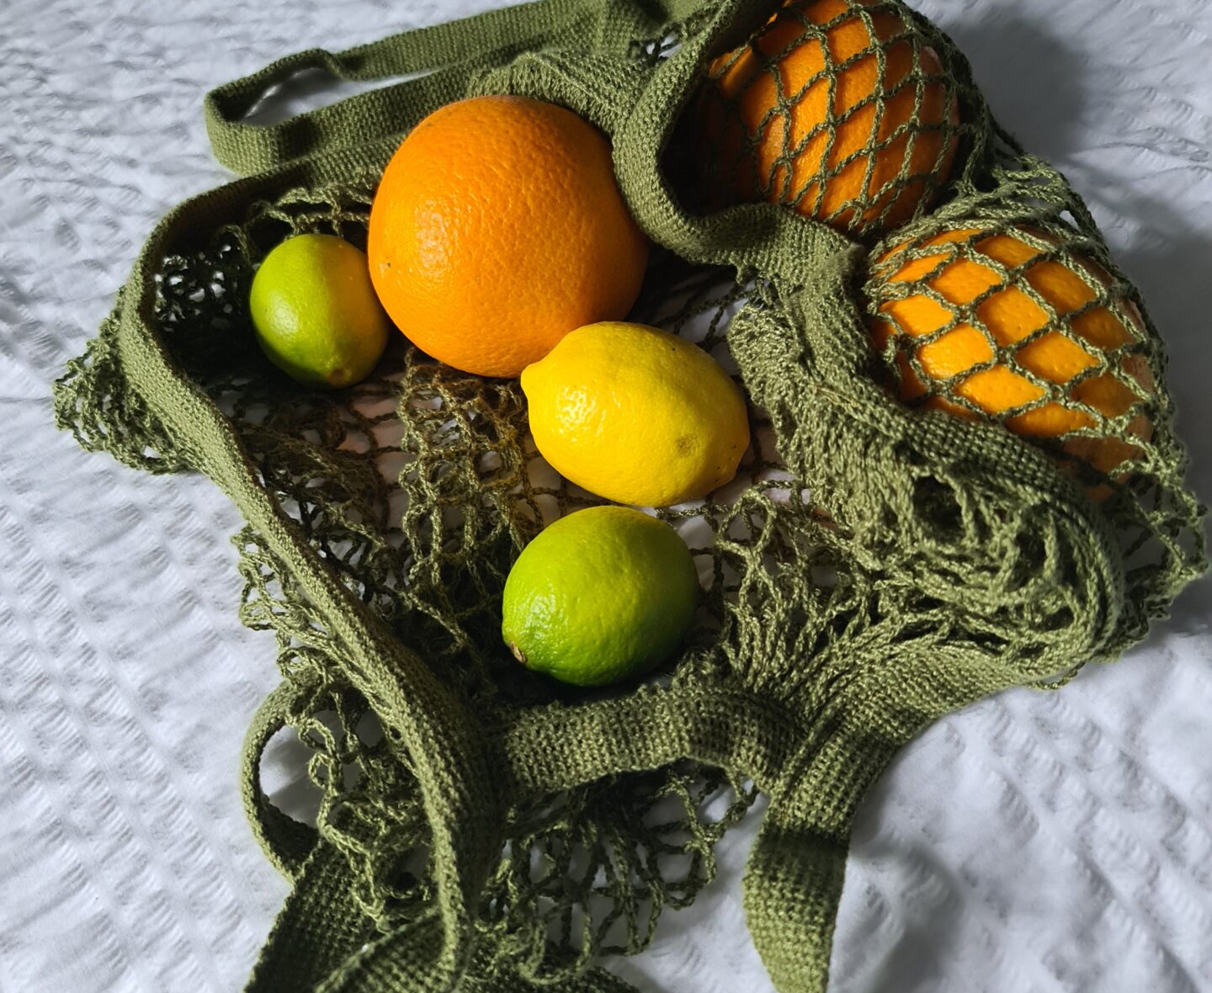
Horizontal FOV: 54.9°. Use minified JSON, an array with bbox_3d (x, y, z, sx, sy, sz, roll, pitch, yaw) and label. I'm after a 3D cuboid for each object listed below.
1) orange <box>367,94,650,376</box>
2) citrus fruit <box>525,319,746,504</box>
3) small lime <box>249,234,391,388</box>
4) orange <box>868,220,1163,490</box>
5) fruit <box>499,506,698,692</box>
[{"bbox_3d":[-0.031,-0.082,0.371,0.087,0.086,0.087,0,57,0],"label":"orange"},{"bbox_3d":[0.009,-0.025,0.355,0.074,0.052,0.052,25,61,13],"label":"citrus fruit"},{"bbox_3d":[-0.093,-0.061,0.383,0.043,0.043,0.054,-16,64,-10],"label":"small lime"},{"bbox_3d":[0.120,-0.040,0.347,0.083,0.081,0.083,0,57,0],"label":"orange"},{"bbox_3d":[-0.001,0.028,0.323,0.057,0.047,0.047,-28,61,-17],"label":"fruit"}]

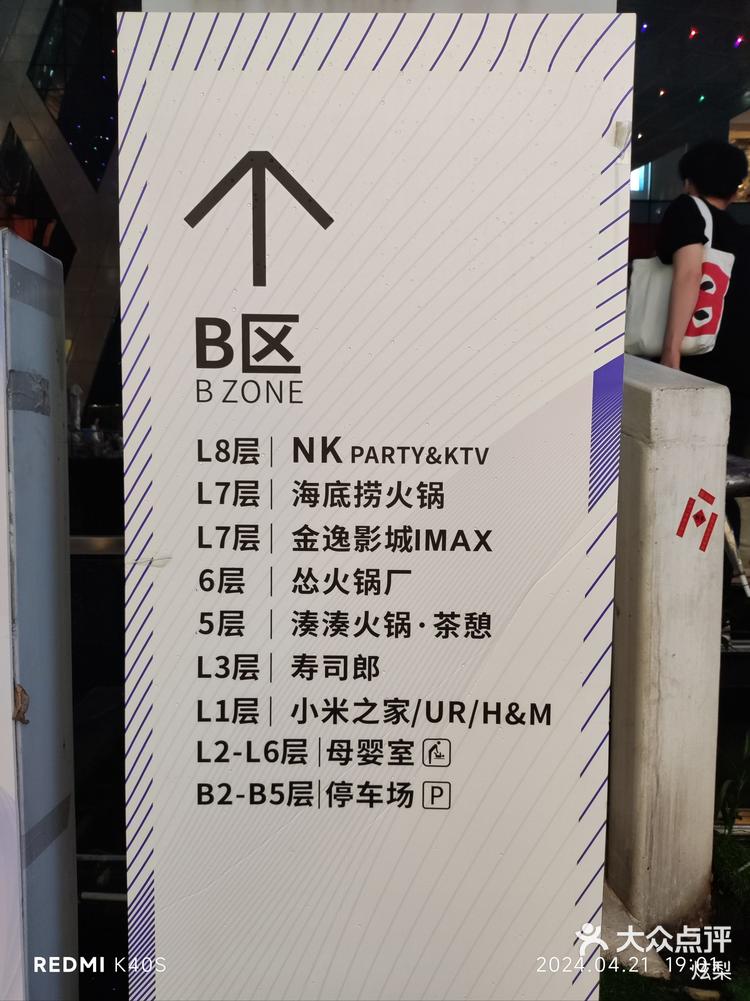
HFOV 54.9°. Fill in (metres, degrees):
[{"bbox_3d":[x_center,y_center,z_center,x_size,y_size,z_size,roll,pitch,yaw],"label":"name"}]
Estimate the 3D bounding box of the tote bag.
[{"bbox_3d":[1.112,-0.827,2.650,0.364,0.561,0.140,3,4,30],"label":"tote bag"}]

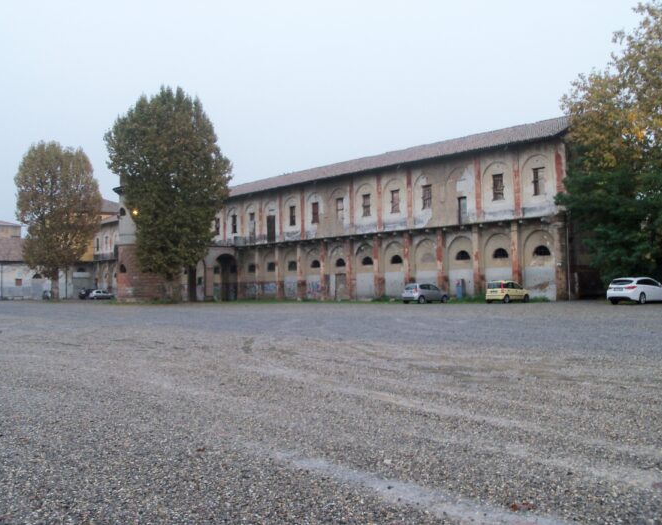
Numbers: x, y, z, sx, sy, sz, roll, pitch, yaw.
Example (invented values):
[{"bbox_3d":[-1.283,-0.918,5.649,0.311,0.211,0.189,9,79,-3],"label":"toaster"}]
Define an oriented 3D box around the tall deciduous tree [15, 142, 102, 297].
[{"bbox_3d":[-35.959,-5.278,93.400,10.500,20.600,10.500,-1,-2,-20],"label":"tall deciduous tree"}]

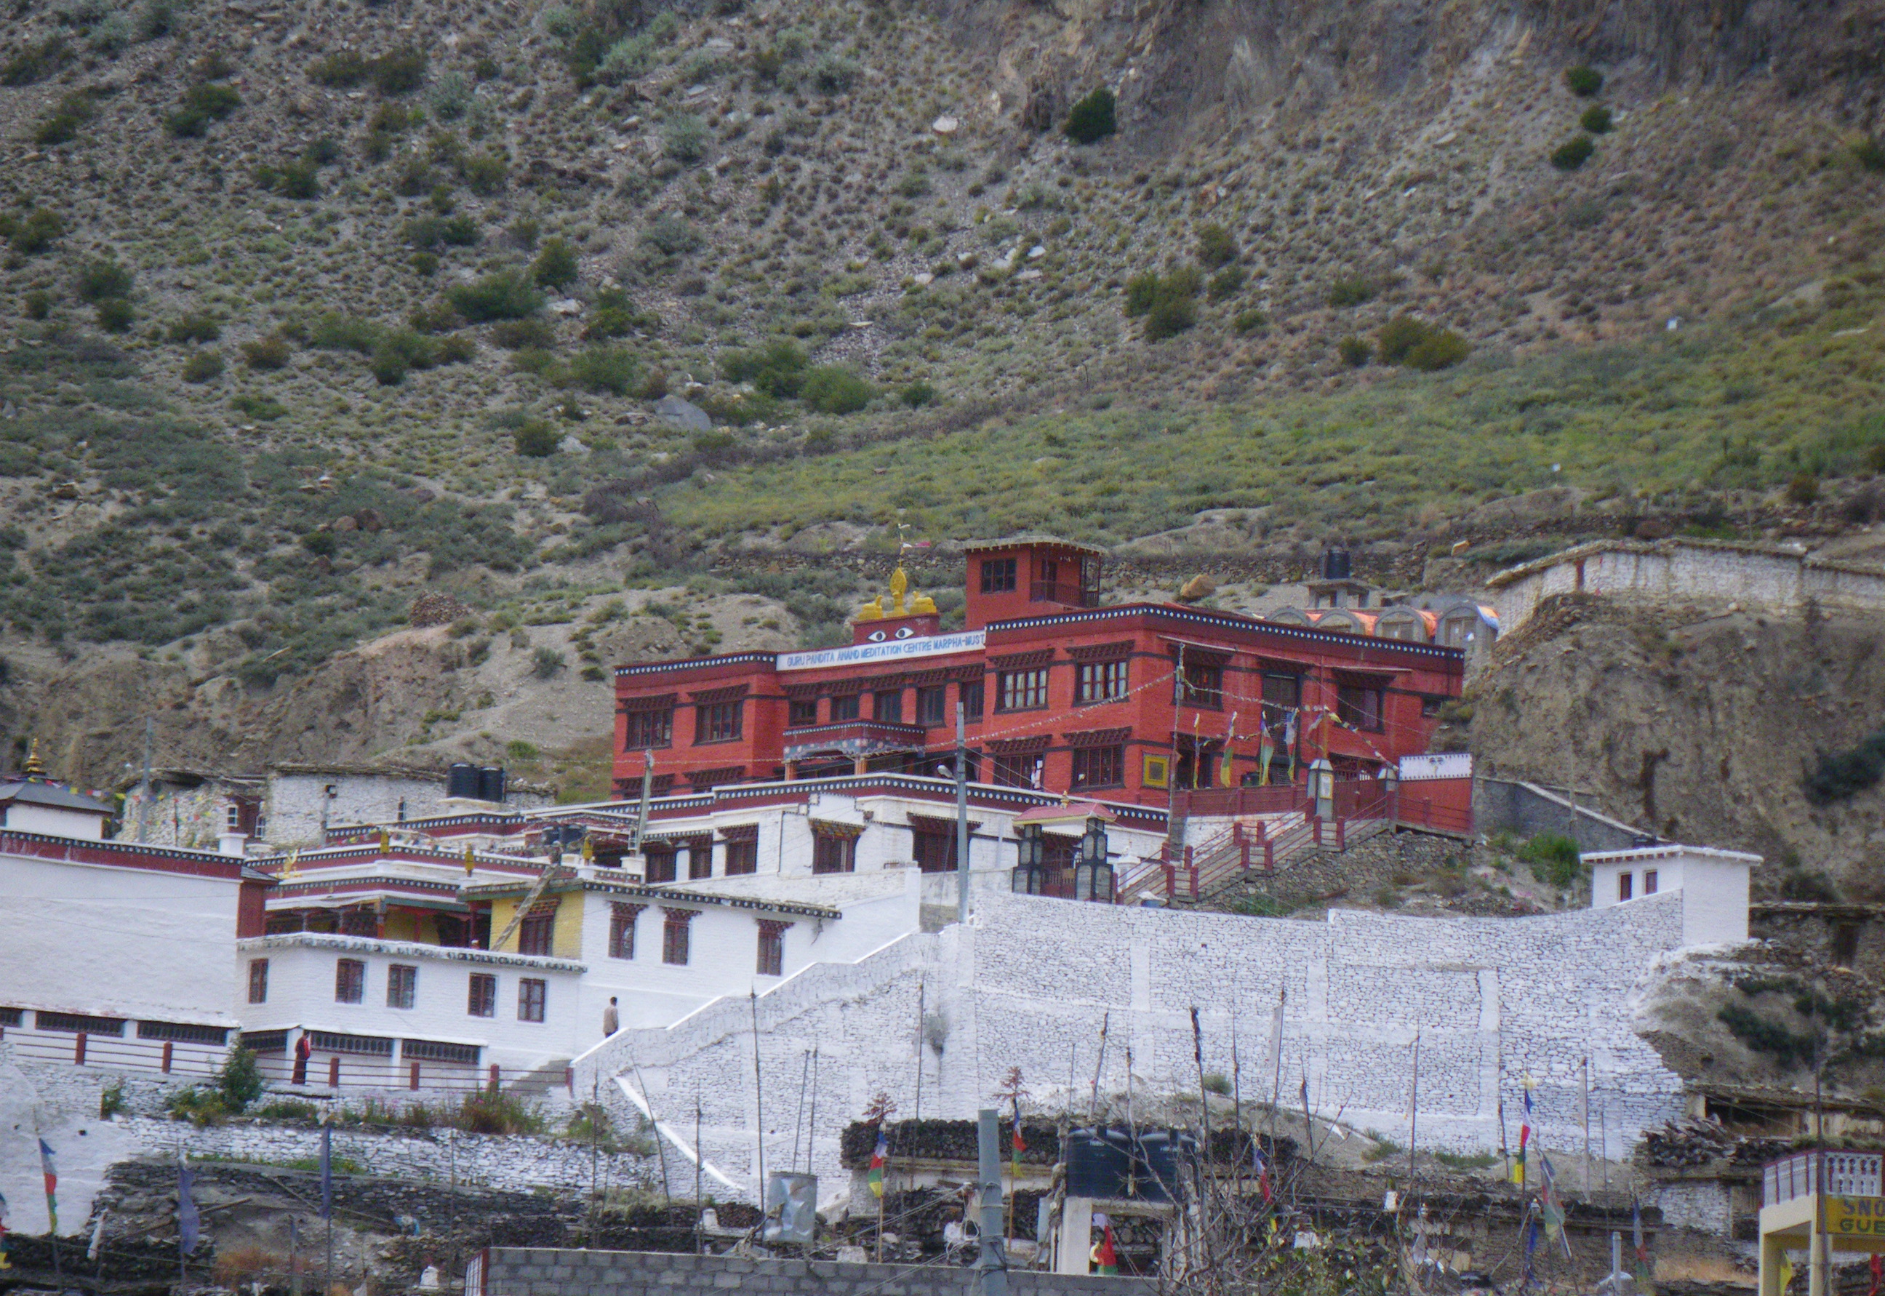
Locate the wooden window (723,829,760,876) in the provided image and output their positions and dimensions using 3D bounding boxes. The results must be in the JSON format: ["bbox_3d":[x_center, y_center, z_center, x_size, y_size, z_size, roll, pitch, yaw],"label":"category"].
[{"bbox_3d":[-7.014,7.117,266.000,0.220,1.562,1.500,8,-10,-43],"label":"wooden window"}]

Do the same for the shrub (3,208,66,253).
[{"bbox_3d":[-43.264,-19.844,363.000,2.789,2.000,2.444,3,-8,-7],"label":"shrub"}]

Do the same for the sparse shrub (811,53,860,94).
[{"bbox_3d":[-5.313,-28.778,382.000,2.386,1.833,2.070,1,-7,0],"label":"sparse shrub"}]

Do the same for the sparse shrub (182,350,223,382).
[{"bbox_3d":[-32.970,-12.577,340.000,1.867,1.329,1.619,1,-7,0],"label":"sparse shrub"}]

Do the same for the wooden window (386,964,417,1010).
[{"bbox_3d":[-16.896,10.574,238.000,1.000,1.310,0.120,-4,-10,38],"label":"wooden window"}]

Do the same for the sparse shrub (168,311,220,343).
[{"bbox_3d":[-33.855,-14.562,345.000,2.333,1.290,2.099,2,-7,0],"label":"sparse shrub"}]

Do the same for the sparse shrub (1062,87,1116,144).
[{"bbox_3d":[7.880,-28.631,410.000,2.766,2.769,2.424,2,-8,1],"label":"sparse shrub"}]

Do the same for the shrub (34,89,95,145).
[{"bbox_3d":[-43.058,-26.044,374.000,2.903,2.526,2.518,1,-7,0],"label":"shrub"}]

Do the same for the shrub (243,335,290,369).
[{"bbox_3d":[-30.323,-13.279,342.000,2.137,1.398,1.853,1,-7,0],"label":"shrub"}]

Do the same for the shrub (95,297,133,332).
[{"bbox_3d":[-38.248,-15.401,352.000,1.715,1.501,1.503,3,-8,-6],"label":"shrub"}]

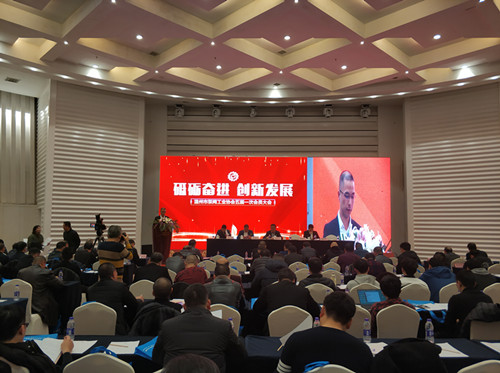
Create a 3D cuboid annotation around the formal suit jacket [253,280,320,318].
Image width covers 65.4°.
[{"bbox_3d":[0.402,1.380,4.270,0.700,0.690,0.520,0,-5,0],"label":"formal suit jacket"}]

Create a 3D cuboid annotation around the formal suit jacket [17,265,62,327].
[{"bbox_3d":[-3.140,1.616,5.825,0.600,0.830,0.500,-2,-6,18],"label":"formal suit jacket"}]

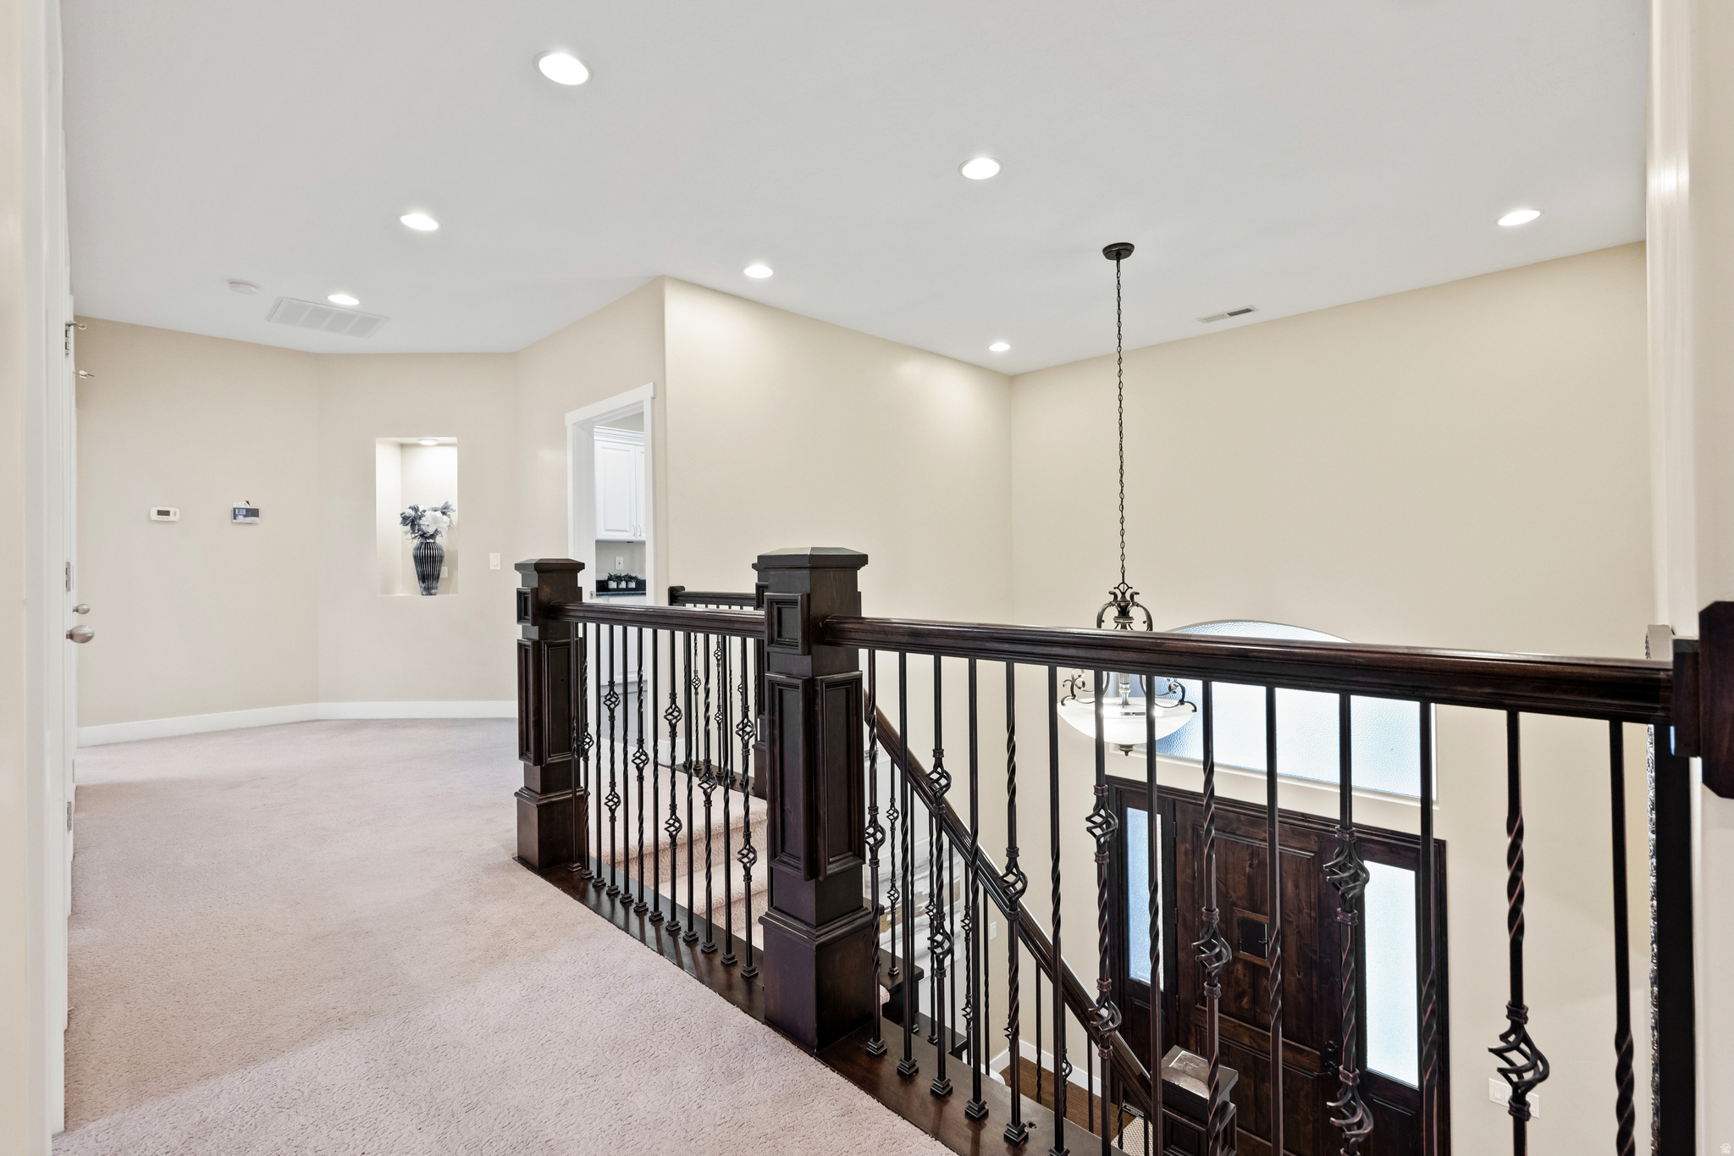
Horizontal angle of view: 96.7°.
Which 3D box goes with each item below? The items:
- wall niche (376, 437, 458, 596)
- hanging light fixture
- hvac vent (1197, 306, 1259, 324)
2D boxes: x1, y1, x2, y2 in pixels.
[{"bbox_3d":[-3.366,-0.460,5.923,0.600,1.180,0.315,-1,1,-1],"label":"wall niche"},{"bbox_3d":[1.339,-0.390,4.023,0.700,2.637,0.700,0,1,45],"label":"hanging light fixture"},{"bbox_3d":[2.396,-1.744,5.114,0.355,0.020,0.143,0,1,45],"label":"hvac vent"}]

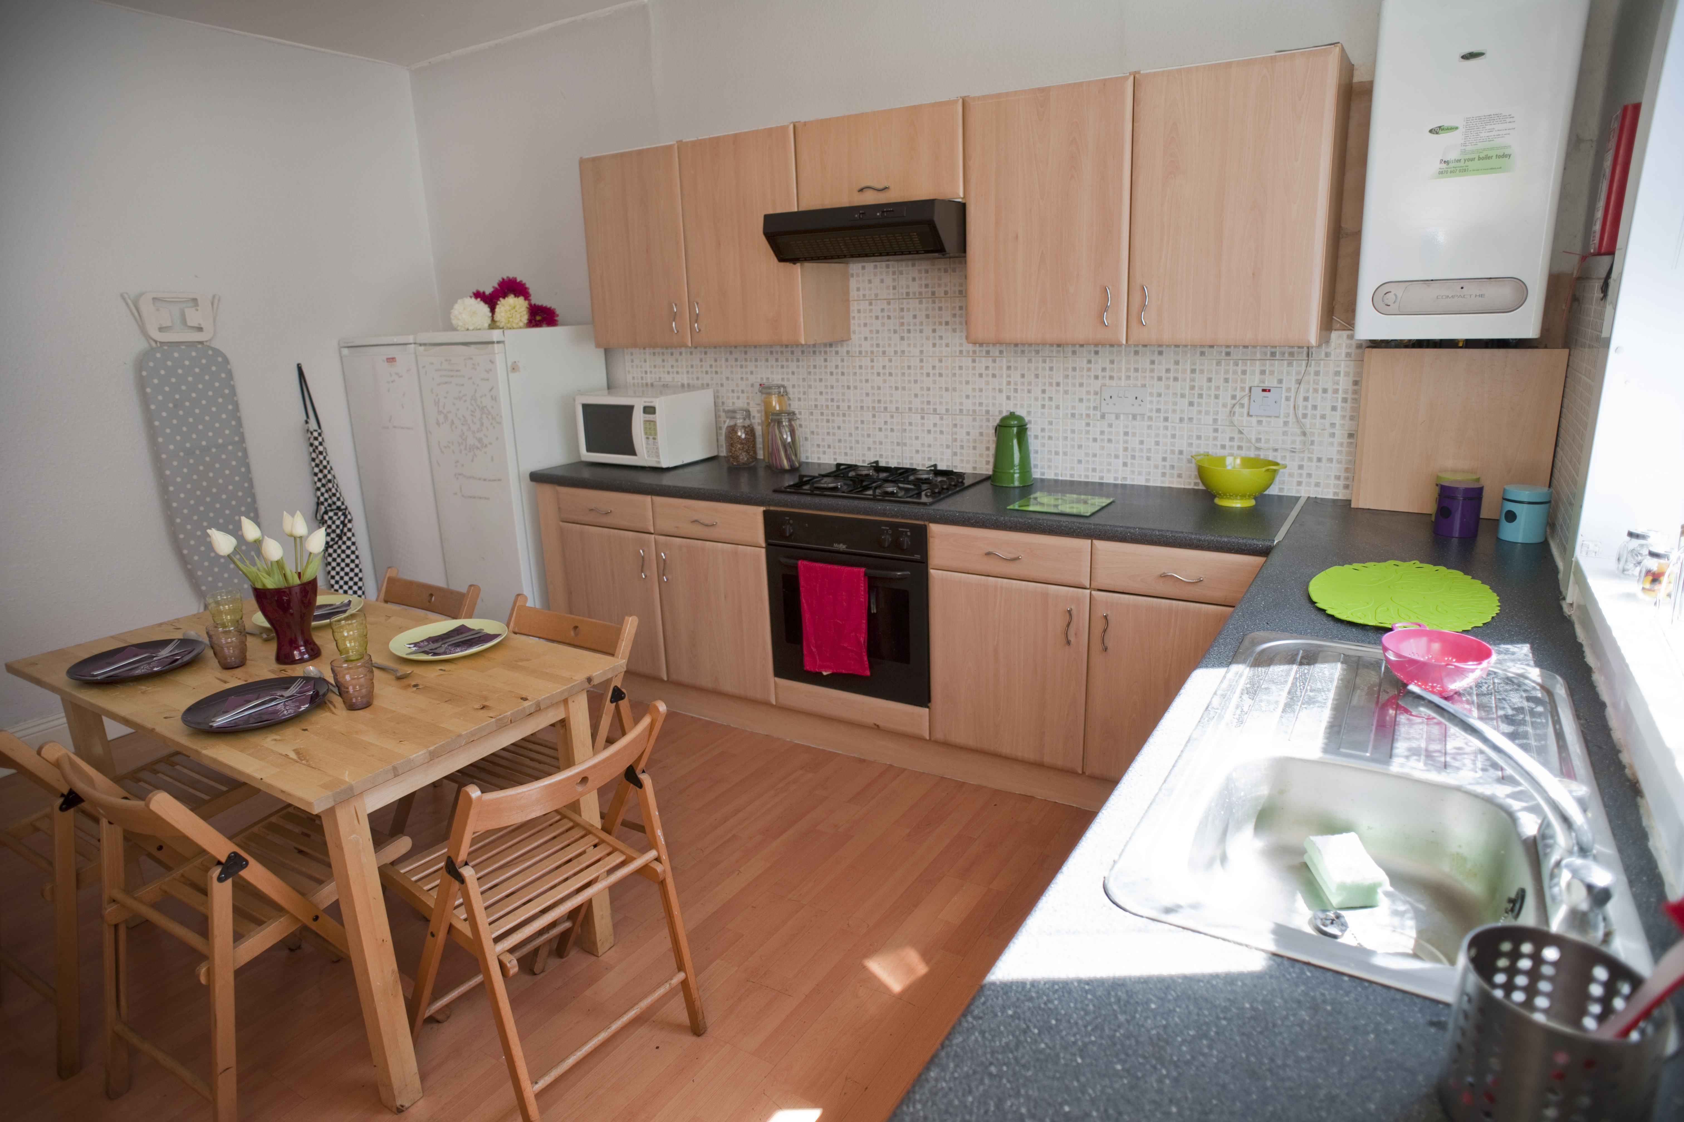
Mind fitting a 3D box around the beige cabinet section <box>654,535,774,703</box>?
[{"bbox_3d":[-0.313,0.139,3.599,0.495,0.570,0.560,7,18,30],"label":"beige cabinet section"}]

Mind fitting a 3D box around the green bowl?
[{"bbox_3d":[1.143,-0.228,2.717,0.225,0.121,0.262,-11,18,-30],"label":"green bowl"}]

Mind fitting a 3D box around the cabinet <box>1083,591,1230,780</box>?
[{"bbox_3d":[1.054,0.313,2.752,0.498,0.570,0.555,7,18,31],"label":"cabinet"}]

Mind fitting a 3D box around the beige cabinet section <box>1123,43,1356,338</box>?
[{"bbox_3d":[1.093,-0.975,2.596,0.503,0.702,0.317,7,18,30],"label":"beige cabinet section"}]

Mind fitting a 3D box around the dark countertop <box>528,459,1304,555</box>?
[{"bbox_3d":[0.060,-0.252,3.236,2.710,0.041,0.610,7,18,30],"label":"dark countertop"}]

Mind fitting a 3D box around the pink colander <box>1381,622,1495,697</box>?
[{"bbox_3d":[0.918,0.160,1.456,0.150,0.072,0.170,-2,16,1],"label":"pink colander"}]

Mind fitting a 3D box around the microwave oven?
[{"bbox_3d":[-0.788,-0.542,3.798,0.436,0.274,0.345,7,18,30],"label":"microwave oven"}]

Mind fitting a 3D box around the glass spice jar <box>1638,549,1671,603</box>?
[{"bbox_3d":[1.322,0.023,1.514,0.046,0.078,0.046,7,18,30],"label":"glass spice jar"}]

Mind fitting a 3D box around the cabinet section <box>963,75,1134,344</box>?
[{"bbox_3d":[0.669,-1.030,2.847,0.489,0.702,0.317,7,18,30],"label":"cabinet section"}]

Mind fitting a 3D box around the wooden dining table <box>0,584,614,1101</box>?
[{"bbox_3d":[-1.262,0.600,2.320,1.396,0.735,0.727,7,18,31],"label":"wooden dining table"}]

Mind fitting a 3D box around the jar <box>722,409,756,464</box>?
[{"bbox_3d":[-0.405,-0.493,3.705,0.122,0.216,0.122,-2,16,1],"label":"jar"}]

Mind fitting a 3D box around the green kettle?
[{"bbox_3d":[0.562,-0.378,3.111,0.138,0.238,0.160,-12,18,-31],"label":"green kettle"}]

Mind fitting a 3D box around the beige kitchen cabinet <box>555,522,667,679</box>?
[{"bbox_3d":[-0.734,0.080,3.845,0.490,0.570,0.555,7,18,31],"label":"beige kitchen cabinet"}]

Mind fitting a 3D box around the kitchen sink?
[{"bbox_3d":[0.702,0.335,1.244,0.483,0.165,0.950,7,18,30],"label":"kitchen sink"}]

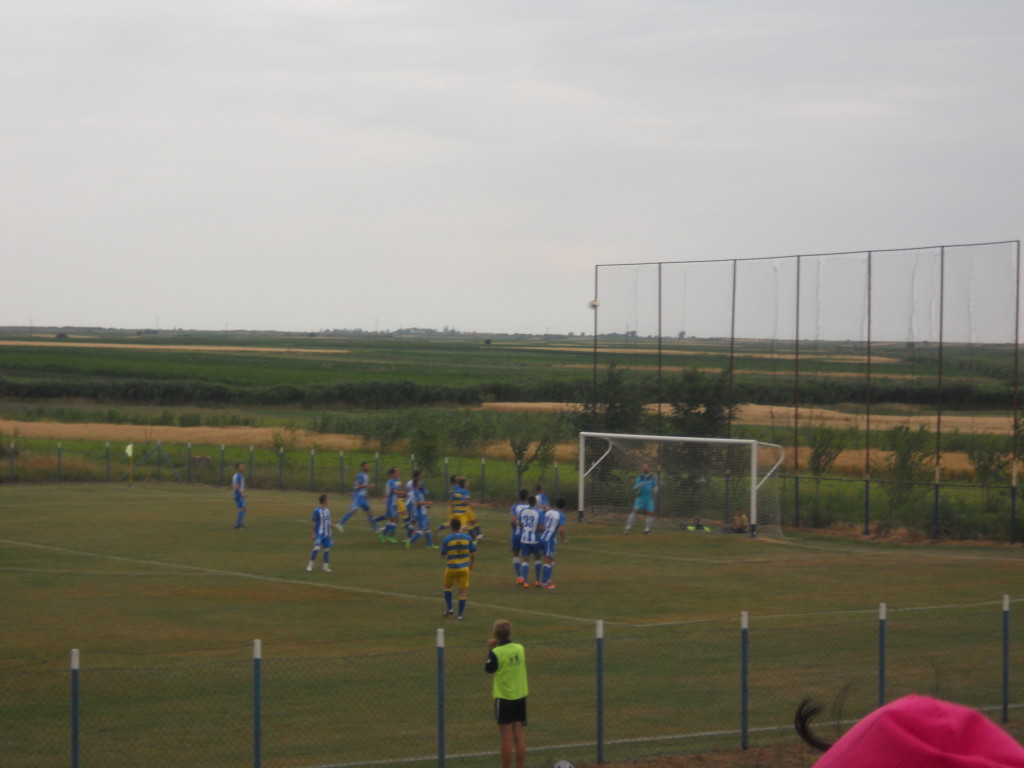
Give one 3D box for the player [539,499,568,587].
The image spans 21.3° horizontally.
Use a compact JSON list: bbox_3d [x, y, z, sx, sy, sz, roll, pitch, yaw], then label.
[{"bbox_3d":[0.832,3.276,55.900,0.500,1.840,0.550,0,1,-44],"label":"player"}]

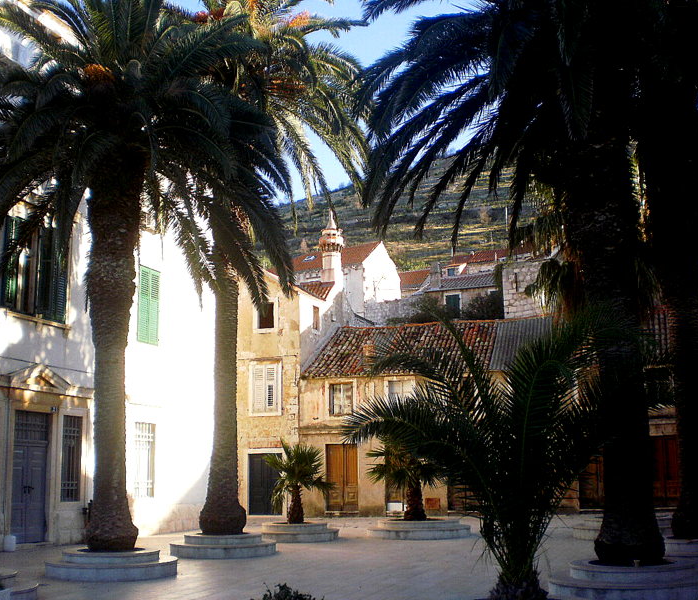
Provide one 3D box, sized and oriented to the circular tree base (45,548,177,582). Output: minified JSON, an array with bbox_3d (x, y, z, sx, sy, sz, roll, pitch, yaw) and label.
[{"bbox_3d":[-3.774,4.194,13.997,2.027,0.344,2.027,-1,-11,0],"label":"circular tree base"}]

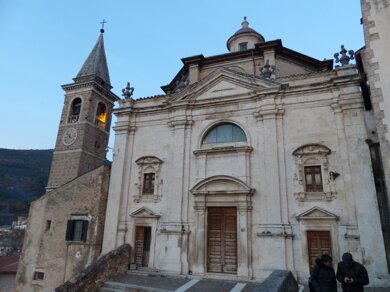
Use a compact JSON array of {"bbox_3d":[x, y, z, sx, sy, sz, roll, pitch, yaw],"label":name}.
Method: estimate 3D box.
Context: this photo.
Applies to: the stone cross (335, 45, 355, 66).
[{"bbox_3d":[8.435,-5.132,16.029,0.880,1.262,0.780,-4,-18,19],"label":"stone cross"}]

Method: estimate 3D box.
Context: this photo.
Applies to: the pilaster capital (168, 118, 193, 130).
[{"bbox_3d":[-0.852,-1.186,16.594,1.651,0.467,0.420,-4,-17,20],"label":"pilaster capital"}]

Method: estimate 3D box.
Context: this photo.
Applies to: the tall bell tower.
[{"bbox_3d":[-12.415,-3.682,32.663,4.708,23.809,4.708,-4,-18,19],"label":"tall bell tower"}]

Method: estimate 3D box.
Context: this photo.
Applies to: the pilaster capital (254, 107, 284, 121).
[{"bbox_3d":[4.549,-1.882,17.157,1.823,0.636,0.420,-4,-17,18],"label":"pilaster capital"}]

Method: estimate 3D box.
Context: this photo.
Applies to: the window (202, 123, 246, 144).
[{"bbox_3d":[1.738,-0.705,17.056,2.697,1.255,0.300,-4,-18,19],"label":"window"}]

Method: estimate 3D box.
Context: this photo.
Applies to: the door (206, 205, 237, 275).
[{"bbox_3d":[1.510,5.025,15.211,1.603,3.322,0.180,-4,-18,19],"label":"door"}]

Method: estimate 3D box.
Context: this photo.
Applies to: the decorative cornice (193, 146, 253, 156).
[{"bbox_3d":[1.621,0.361,16.502,3.627,0.434,0.350,-4,-18,19],"label":"decorative cornice"}]

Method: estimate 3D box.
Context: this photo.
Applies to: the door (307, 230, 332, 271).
[{"bbox_3d":[6.019,5.249,13.428,1.031,2.213,0.160,-4,-18,19],"label":"door"}]

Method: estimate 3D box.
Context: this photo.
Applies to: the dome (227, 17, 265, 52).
[{"bbox_3d":[5.219,-11.204,29.121,3.953,5.580,3.953,-4,-18,19],"label":"dome"}]

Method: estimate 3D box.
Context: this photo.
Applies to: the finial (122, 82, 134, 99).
[{"bbox_3d":[-5.113,-4.258,21.641,1.000,1.360,0.600,-4,-17,18],"label":"finial"}]

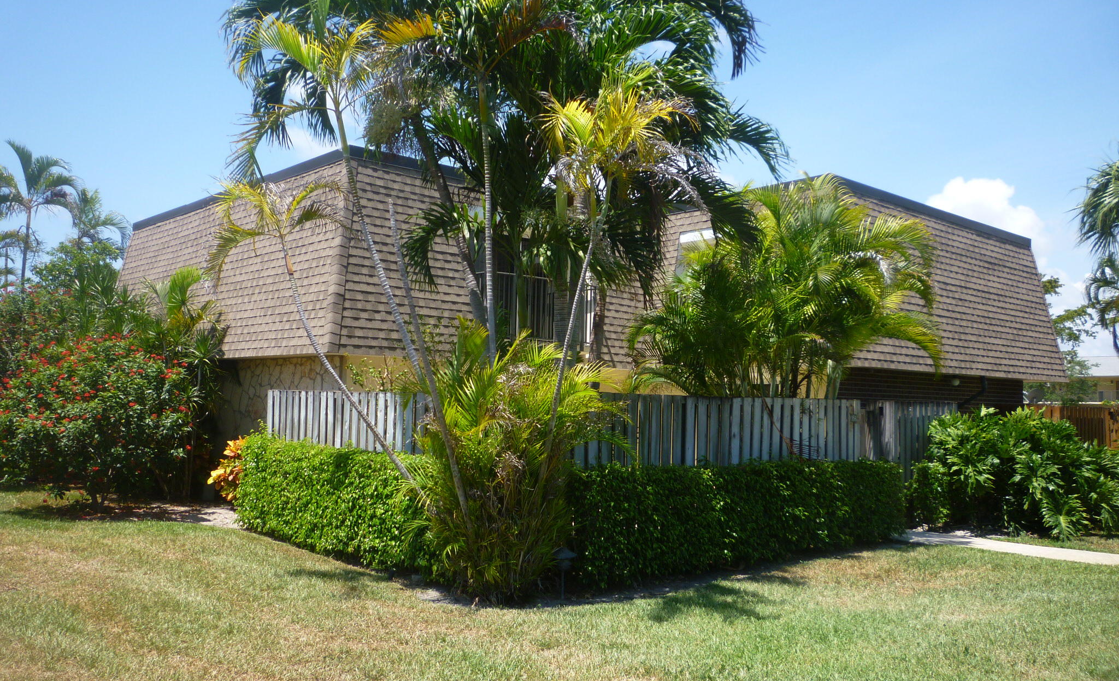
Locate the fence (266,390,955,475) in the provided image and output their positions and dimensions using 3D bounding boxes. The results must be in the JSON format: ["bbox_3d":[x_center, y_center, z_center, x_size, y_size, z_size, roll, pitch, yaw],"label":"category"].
[{"bbox_3d":[1.266,1.774,14.456,9.550,1.750,5.600,5,-5,-42],"label":"fence"}]

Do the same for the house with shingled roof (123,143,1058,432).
[{"bbox_3d":[0.880,0.256,20.124,15.510,5.480,13.090,5,-5,-42],"label":"house with shingled roof"}]

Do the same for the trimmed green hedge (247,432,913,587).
[{"bbox_3d":[0.250,1.969,11.977,6.750,1.000,5.290,5,-5,-42],"label":"trimmed green hedge"}]

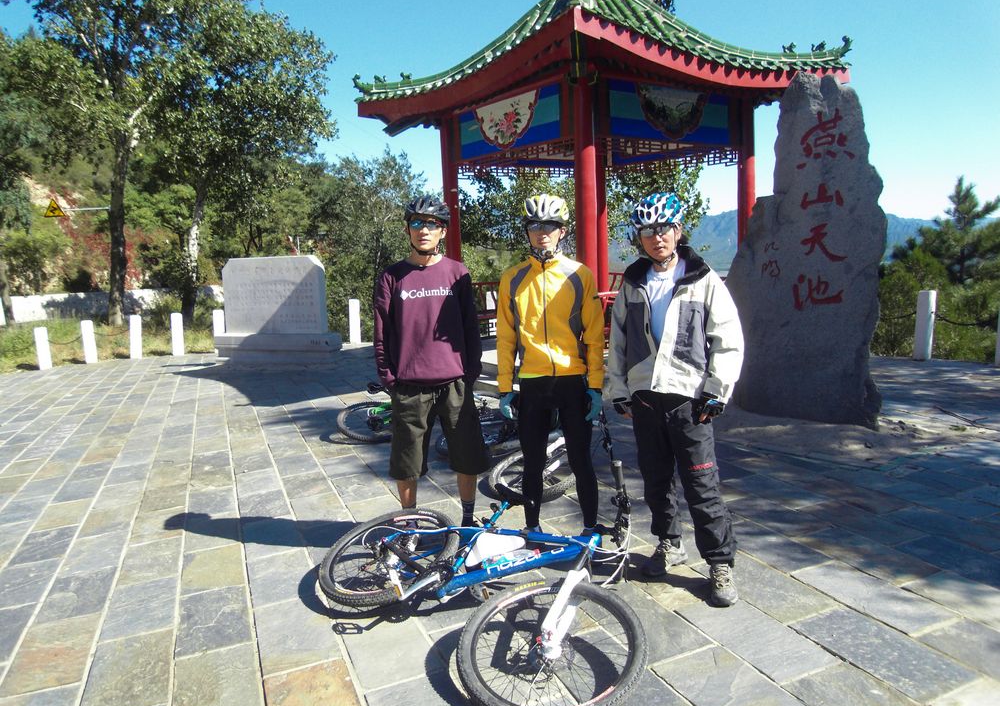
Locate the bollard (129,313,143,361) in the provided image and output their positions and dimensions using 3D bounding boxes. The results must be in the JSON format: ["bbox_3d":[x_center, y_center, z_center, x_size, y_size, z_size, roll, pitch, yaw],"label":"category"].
[{"bbox_3d":[-7.209,-0.307,13.750,0.200,0.870,0.200,-6,8,-26],"label":"bollard"}]

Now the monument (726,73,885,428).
[{"bbox_3d":[2.640,-0.880,6.030,1.150,2.850,0.500,3,9,38],"label":"monument"}]

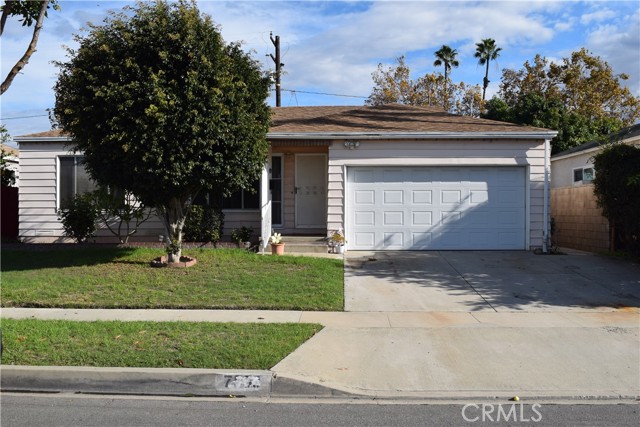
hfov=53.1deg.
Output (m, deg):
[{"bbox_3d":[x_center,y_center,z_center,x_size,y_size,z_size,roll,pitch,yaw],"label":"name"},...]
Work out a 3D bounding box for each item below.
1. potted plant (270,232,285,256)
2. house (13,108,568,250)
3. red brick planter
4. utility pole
[{"bbox_3d":[-1.020,0.745,15.550,0.350,0.550,0.350,0,0,3],"label":"potted plant"},{"bbox_3d":[-1.150,-1.200,21.050,14.500,4.300,10.000,0,0,3],"label":"house"},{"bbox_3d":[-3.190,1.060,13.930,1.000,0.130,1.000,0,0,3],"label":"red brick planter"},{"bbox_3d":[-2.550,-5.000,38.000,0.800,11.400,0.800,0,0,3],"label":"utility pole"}]

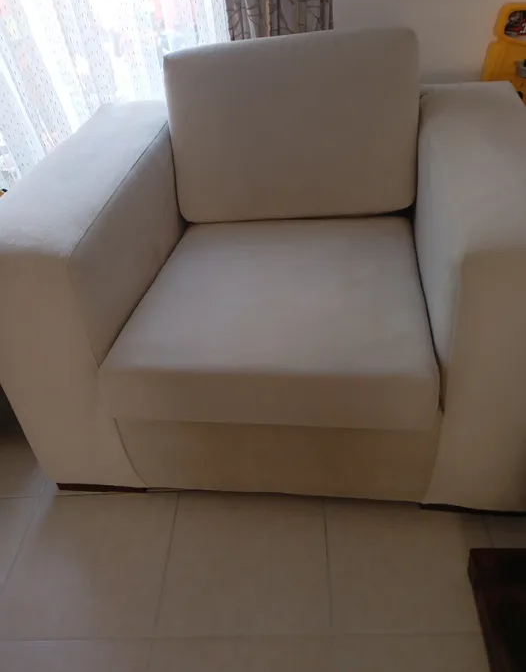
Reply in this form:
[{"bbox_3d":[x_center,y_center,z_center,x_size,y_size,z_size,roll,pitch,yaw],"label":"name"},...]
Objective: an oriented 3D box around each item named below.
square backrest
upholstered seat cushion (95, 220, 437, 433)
[{"bbox_3d":[0.081,-0.532,1.486,0.621,0.444,0.155,1,21,10],"label":"square backrest"},{"bbox_3d":[0.051,-0.075,1.311,0.621,0.155,0.642,1,38,10],"label":"upholstered seat cushion"}]

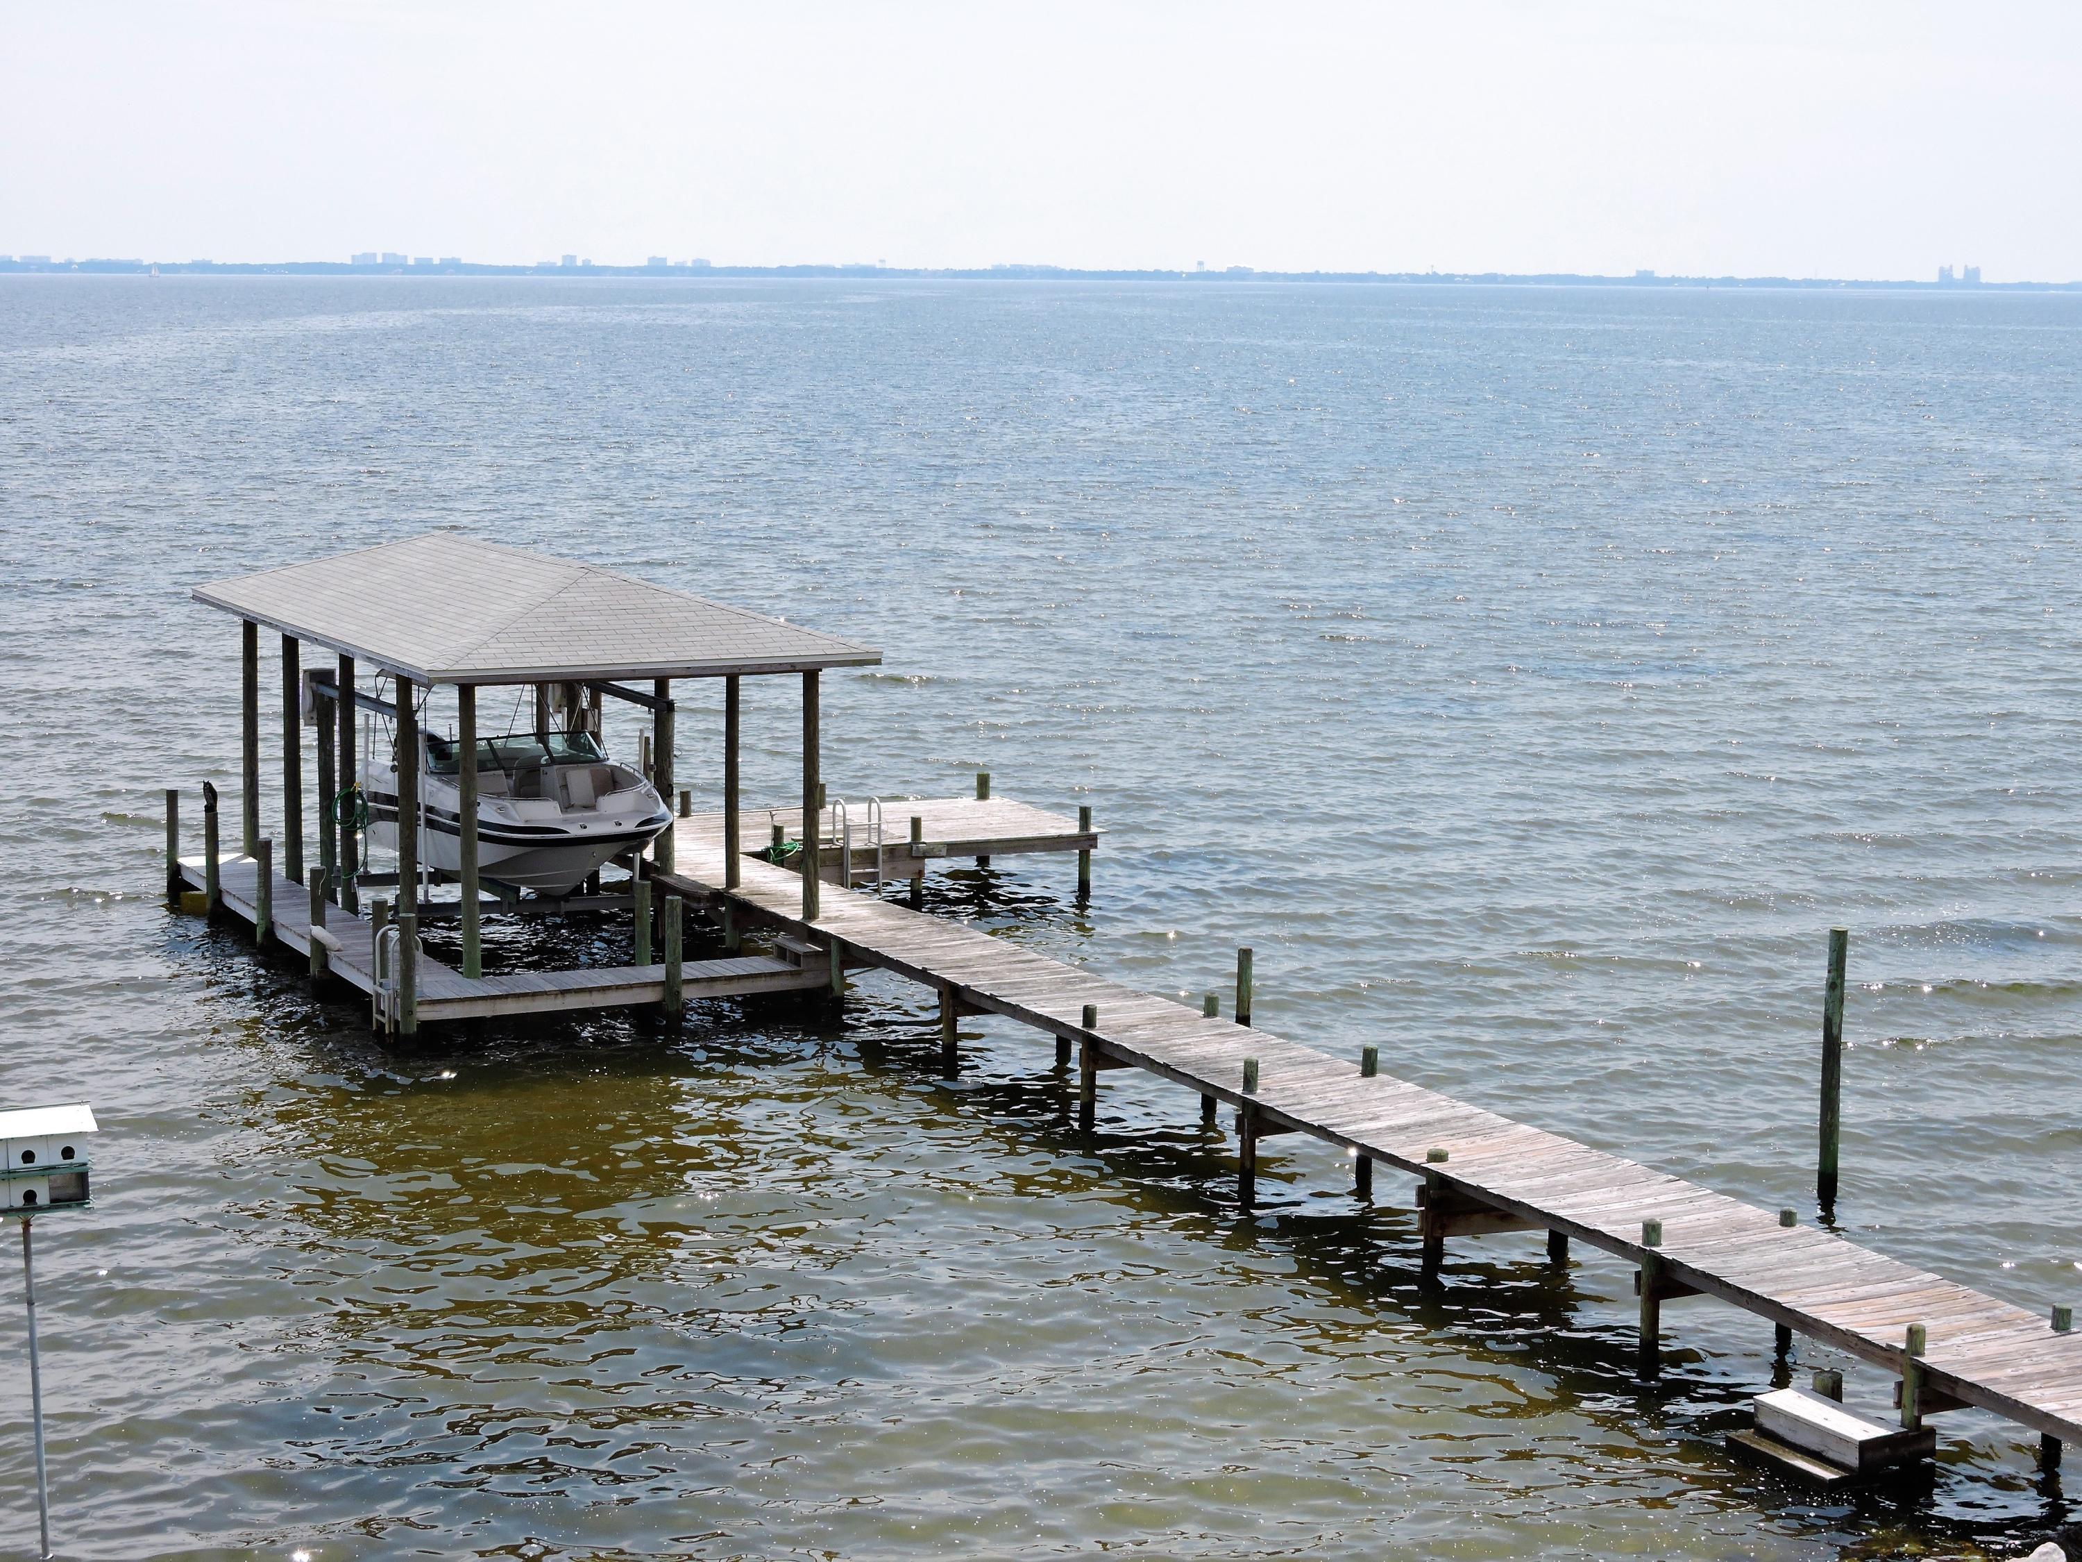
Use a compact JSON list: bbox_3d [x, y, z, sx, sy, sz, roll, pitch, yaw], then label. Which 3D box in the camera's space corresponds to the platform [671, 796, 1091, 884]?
[{"bbox_3d":[-2.323,0.831,51.671,5.400,0.530,3.700,-3,8,-25],"label":"platform"}]

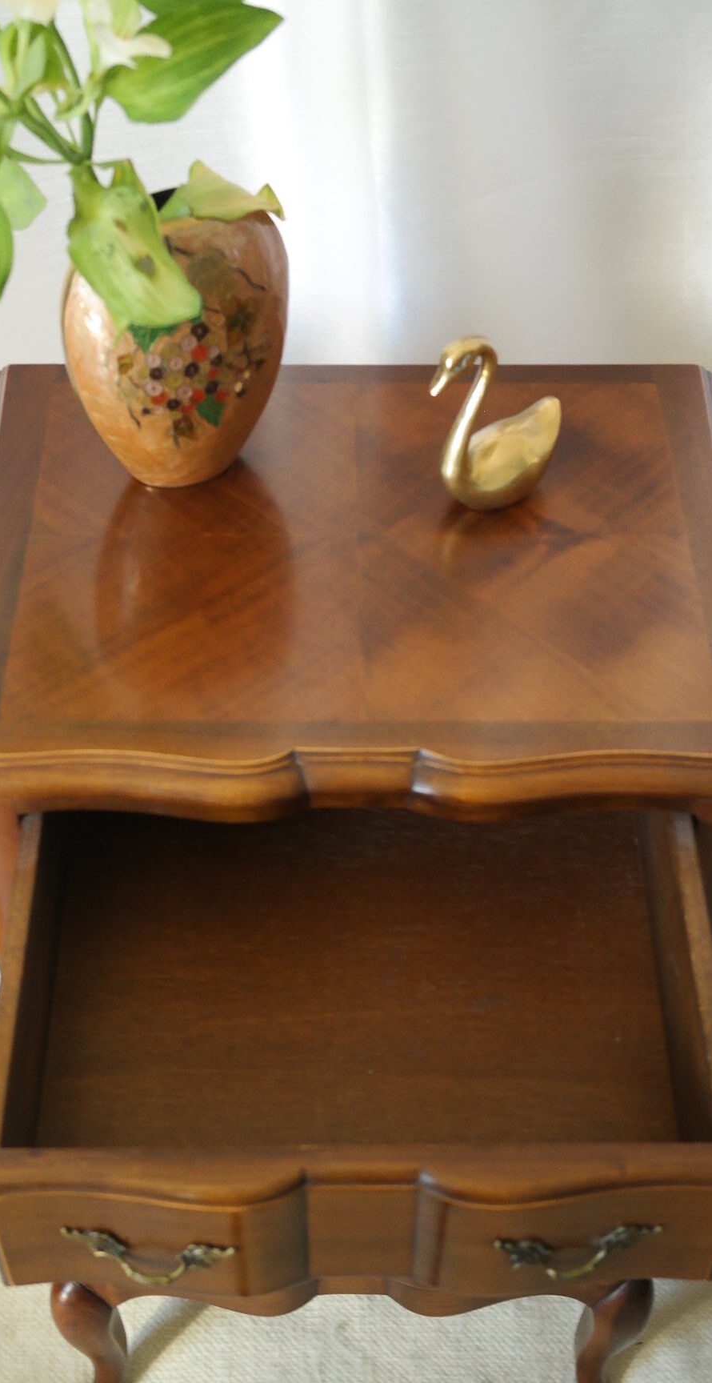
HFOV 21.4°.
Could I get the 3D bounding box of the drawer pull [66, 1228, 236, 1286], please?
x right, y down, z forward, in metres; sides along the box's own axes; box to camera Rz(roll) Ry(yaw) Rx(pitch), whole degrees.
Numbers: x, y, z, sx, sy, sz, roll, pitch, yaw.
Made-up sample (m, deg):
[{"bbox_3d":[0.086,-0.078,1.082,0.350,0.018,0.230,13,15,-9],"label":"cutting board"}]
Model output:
[{"bbox_3d":[-0.093,0.256,0.844,0.077,0.027,0.016,5,48,3],"label":"drawer pull"}]

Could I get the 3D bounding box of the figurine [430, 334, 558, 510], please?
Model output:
[{"bbox_3d":[0.076,-0.145,1.010,0.072,0.113,0.045,-5,48,-5],"label":"figurine"}]

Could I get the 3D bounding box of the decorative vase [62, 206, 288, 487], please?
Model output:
[{"bbox_3d":[-0.093,-0.186,1.004,0.125,0.175,0.072,-18,51,-16],"label":"decorative vase"}]

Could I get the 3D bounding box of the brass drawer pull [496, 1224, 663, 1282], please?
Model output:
[{"bbox_3d":[0.101,0.255,0.847,0.076,0.027,0.016,-5,48,-6],"label":"brass drawer pull"}]

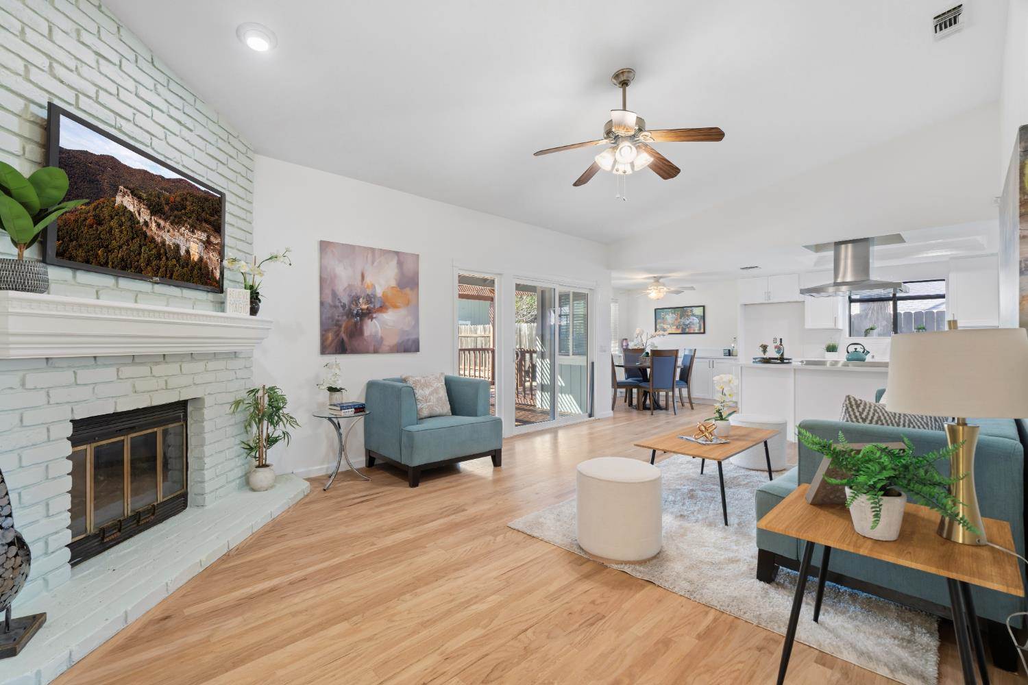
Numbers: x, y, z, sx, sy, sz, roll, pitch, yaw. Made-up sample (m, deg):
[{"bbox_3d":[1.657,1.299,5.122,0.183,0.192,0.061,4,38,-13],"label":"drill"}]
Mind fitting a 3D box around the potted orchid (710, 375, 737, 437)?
[{"bbox_3d":[1.651,0.491,3.620,0.220,0.480,0.200,0,0,25],"label":"potted orchid"}]

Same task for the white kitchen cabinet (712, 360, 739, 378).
[{"bbox_3d":[4.084,0.722,8.600,0.470,0.870,0.580,0,0,45],"label":"white kitchen cabinet"}]

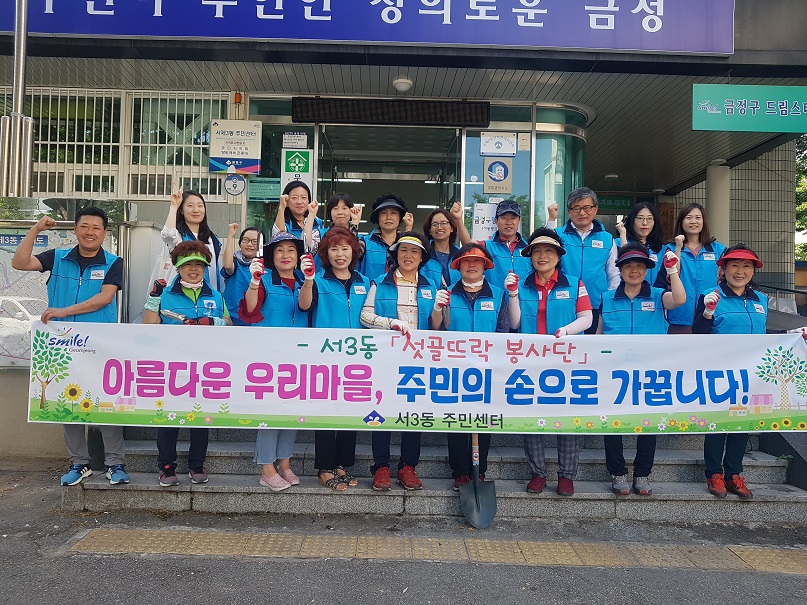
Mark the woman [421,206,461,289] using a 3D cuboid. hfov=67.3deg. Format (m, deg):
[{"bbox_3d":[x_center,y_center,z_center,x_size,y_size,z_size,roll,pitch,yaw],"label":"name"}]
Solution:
[{"bbox_3d":[0.300,0.094,4.660,0.460,1.610,0.320,1,-1,2],"label":"woman"}]

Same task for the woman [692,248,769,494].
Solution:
[{"bbox_3d":[2.115,0.420,3.920,0.500,1.600,0.380,1,0,0],"label":"woman"}]

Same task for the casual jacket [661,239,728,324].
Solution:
[{"bbox_3d":[2.139,-0.136,4.470,0.480,0.627,0.280,1,-1,17],"label":"casual jacket"}]

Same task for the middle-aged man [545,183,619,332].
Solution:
[{"bbox_3d":[1.238,0.097,4.180,0.500,1.780,0.360,1,-2,6],"label":"middle-aged man"}]

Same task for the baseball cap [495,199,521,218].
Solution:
[{"bbox_3d":[0.702,-0.628,4.070,0.170,0.125,0.250,1,-2,0],"label":"baseball cap"}]

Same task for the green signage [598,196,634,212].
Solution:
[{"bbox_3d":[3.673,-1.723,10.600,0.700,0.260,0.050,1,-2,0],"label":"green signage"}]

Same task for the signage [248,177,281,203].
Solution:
[{"bbox_3d":[-1.520,-1.232,6.650,0.370,0.269,0.020,1,-1,-2],"label":"signage"}]

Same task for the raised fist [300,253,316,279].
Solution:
[{"bbox_3d":[-0.583,-0.227,3.720,0.100,0.155,0.100,1,0,0],"label":"raised fist"}]

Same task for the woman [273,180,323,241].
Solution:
[{"bbox_3d":[-0.818,-0.120,4.720,0.440,1.640,0.380,1,0,-5],"label":"woman"}]

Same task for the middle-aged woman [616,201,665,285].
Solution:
[{"bbox_3d":[1.780,0.070,4.550,0.450,1.630,0.360,1,0,16],"label":"middle-aged woman"}]

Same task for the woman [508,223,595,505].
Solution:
[{"bbox_3d":[0.925,0.366,3.840,0.530,1.670,0.400,1,-1,12],"label":"woman"}]

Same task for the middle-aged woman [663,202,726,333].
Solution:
[{"bbox_3d":[2.137,0.080,4.450,0.480,1.630,0.370,1,0,18],"label":"middle-aged woman"}]

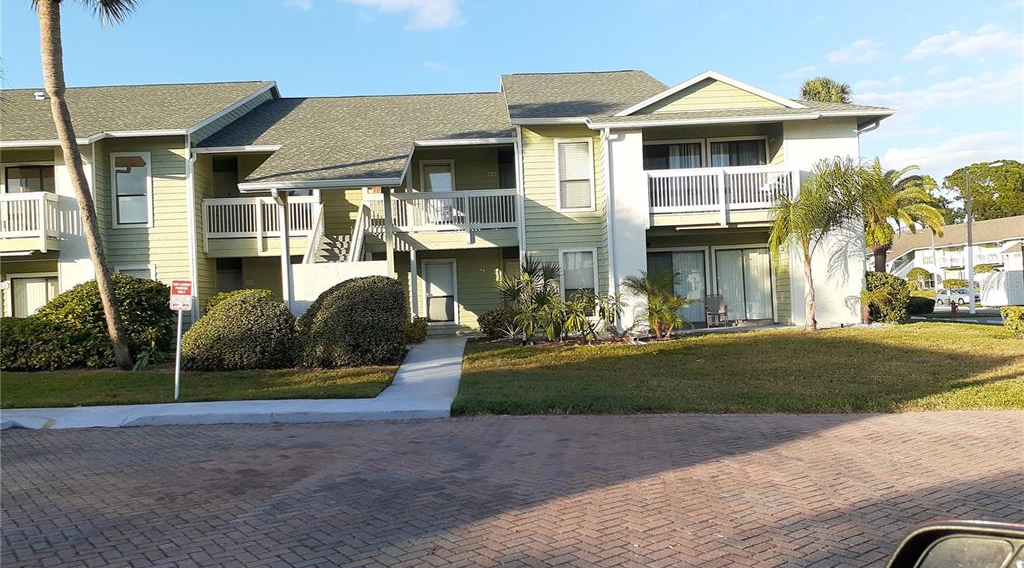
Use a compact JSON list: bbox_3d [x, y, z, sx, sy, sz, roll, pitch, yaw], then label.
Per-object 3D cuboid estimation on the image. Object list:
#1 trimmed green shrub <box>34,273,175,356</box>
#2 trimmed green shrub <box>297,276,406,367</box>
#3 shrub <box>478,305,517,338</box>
[{"bbox_3d":[-10.511,0.871,20.689,3.400,2.315,2.600,-2,-1,-2],"label":"trimmed green shrub"},{"bbox_3d":[-3.417,0.784,17.091,2.300,1.871,2.250,-2,-1,-2],"label":"trimmed green shrub"},{"bbox_3d":[-0.393,1.179,24.595,1.200,1.065,1.150,-2,-1,-2],"label":"shrub"}]

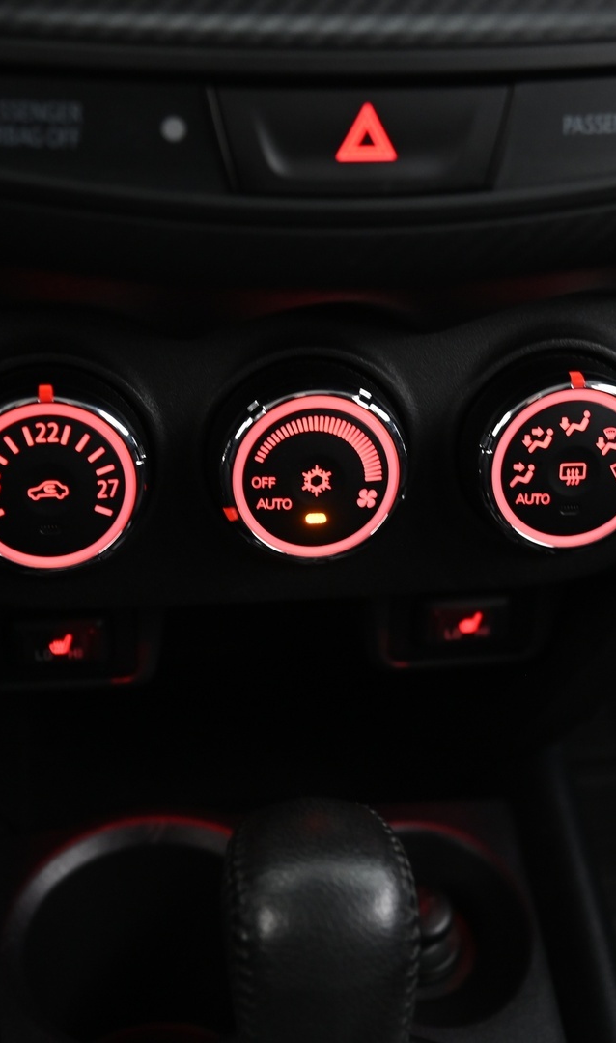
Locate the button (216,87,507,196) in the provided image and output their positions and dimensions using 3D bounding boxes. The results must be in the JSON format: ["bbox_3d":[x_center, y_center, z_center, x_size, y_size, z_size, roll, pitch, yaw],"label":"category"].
[{"bbox_3d":[0.012,-0.091,0.415,0.069,0.026,0.015,-2,18,-9],"label":"button"}]

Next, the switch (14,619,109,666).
[{"bbox_3d":[-0.084,0.039,0.589,0.032,0.018,0.012,-2,22,-9],"label":"switch"}]

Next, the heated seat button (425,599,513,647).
[{"bbox_3d":[0.054,0.034,0.609,0.032,0.018,0.012,-2,22,-9],"label":"heated seat button"}]

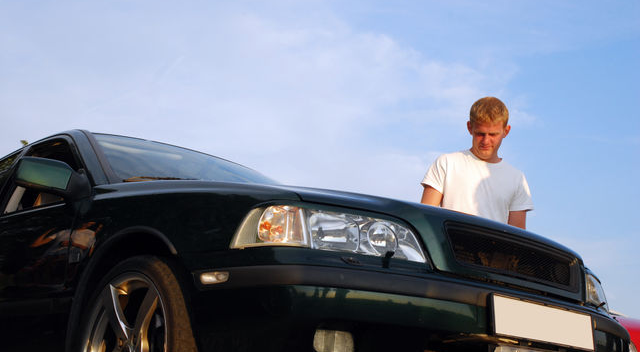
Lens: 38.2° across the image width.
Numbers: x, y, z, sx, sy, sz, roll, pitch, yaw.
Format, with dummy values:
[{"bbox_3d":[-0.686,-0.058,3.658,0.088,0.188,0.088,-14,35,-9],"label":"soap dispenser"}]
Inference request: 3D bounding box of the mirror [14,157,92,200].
[{"bbox_3d":[-0.934,0.012,3.235,0.225,0.140,0.150,16,-21,-40],"label":"mirror"}]

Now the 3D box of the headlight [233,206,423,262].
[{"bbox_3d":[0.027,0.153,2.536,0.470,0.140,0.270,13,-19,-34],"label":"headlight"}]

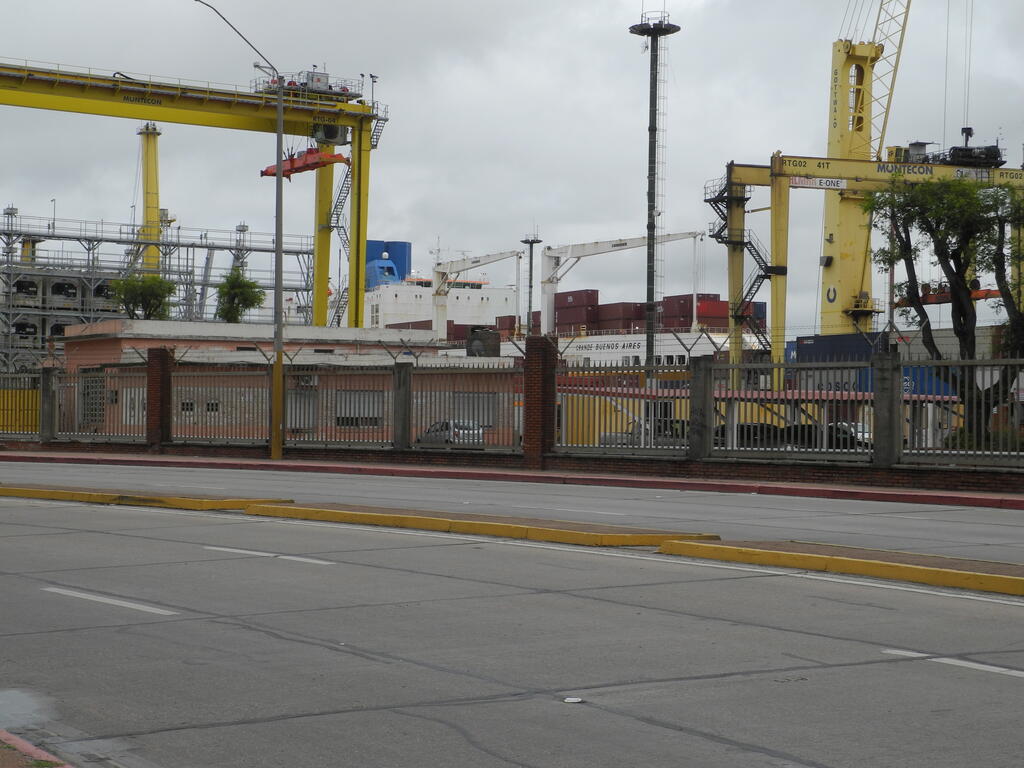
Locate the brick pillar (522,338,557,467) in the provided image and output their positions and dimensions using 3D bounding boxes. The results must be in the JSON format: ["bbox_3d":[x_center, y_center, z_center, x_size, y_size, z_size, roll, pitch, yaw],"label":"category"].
[{"bbox_3d":[0.716,0.477,48.861,0.560,3.220,0.530,0,-1,44],"label":"brick pillar"}]

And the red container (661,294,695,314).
[{"bbox_3d":[31.051,-14.358,361.059,2.440,2.800,12.190,1,-1,-23],"label":"red container"}]

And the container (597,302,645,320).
[{"bbox_3d":[17.901,-12.552,353.059,2.440,2.800,12.190,1,-1,-23],"label":"container"}]

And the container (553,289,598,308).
[{"bbox_3d":[11.804,-14.995,356.060,2.440,2.750,12.190,1,-1,-23],"label":"container"}]

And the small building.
[{"bbox_3d":[-11.534,0.178,88.814,14.700,5.300,8.800,1,-1,-27],"label":"small building"}]

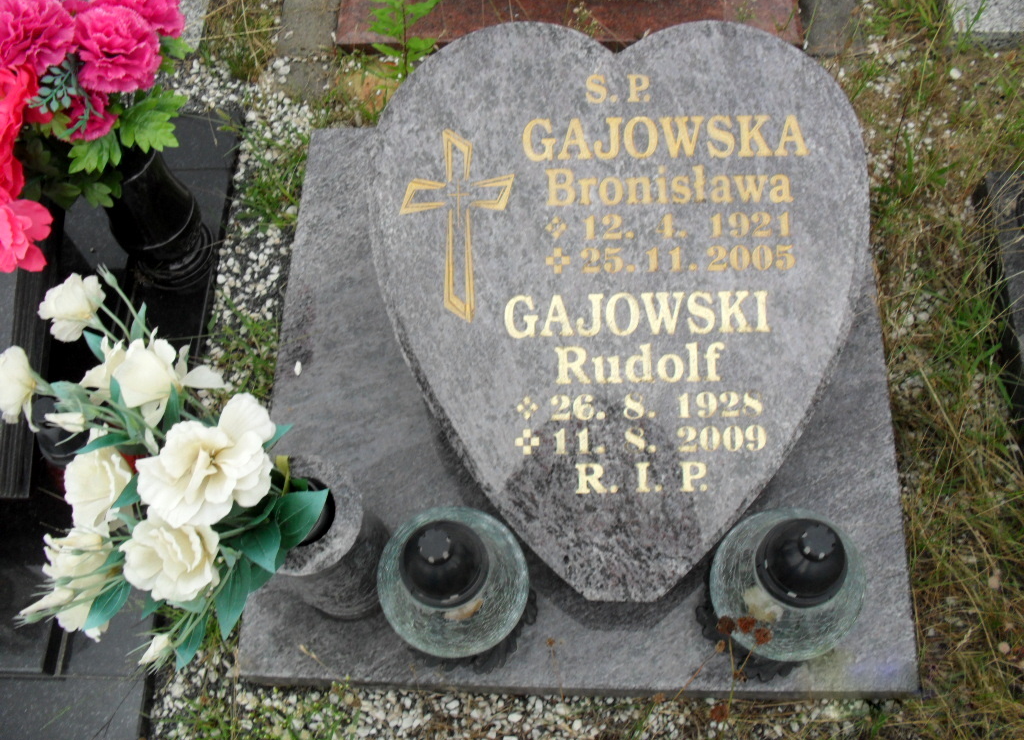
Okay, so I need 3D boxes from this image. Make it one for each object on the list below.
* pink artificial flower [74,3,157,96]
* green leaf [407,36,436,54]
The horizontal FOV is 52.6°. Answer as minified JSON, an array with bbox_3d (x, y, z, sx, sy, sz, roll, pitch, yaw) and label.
[{"bbox_3d":[-0.387,-0.315,1.014,0.084,0.060,0.090,0,98,-15],"label":"pink artificial flower"},{"bbox_3d":[-0.122,-0.437,1.395,0.045,0.009,0.022,-24,68,-13],"label":"green leaf"}]

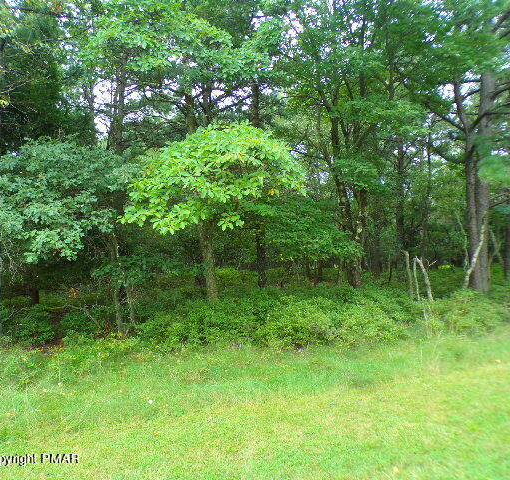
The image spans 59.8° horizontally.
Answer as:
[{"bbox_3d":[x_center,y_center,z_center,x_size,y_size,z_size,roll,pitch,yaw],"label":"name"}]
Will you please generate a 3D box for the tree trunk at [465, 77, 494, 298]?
[{"bbox_3d":[5.138,-1.345,10.200,0.600,5.100,0.500,1,1,0],"label":"tree trunk"}]

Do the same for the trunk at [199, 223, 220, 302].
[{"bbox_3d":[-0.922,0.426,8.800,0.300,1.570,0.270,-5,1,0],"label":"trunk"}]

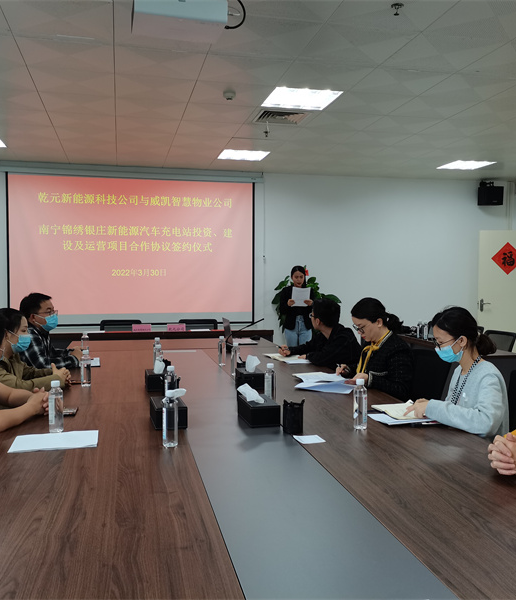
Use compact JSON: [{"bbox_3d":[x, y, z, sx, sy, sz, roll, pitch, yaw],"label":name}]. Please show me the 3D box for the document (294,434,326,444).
[{"bbox_3d":[0.202,0.535,2.312,0.094,0.004,0.107,0,3,-13],"label":"document"}]

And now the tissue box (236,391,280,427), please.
[{"bbox_3d":[-0.001,0.475,2.612,0.123,0.094,0.245,0,3,-13],"label":"tissue box"}]

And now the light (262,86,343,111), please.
[{"bbox_3d":[0.355,-1.667,4.941,0.580,0.070,0.580,0,3,-13],"label":"light"}]

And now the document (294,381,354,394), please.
[{"bbox_3d":[0.365,0.472,3.266,0.285,0.035,0.205,2,3,28],"label":"document"}]

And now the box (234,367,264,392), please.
[{"bbox_3d":[-0.048,0.429,3.332,0.118,0.084,0.240,0,2,-13],"label":"box"}]

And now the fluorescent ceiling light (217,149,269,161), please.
[{"bbox_3d":[-0.178,-1.790,7.368,0.580,0.050,0.580,0,3,-13],"label":"fluorescent ceiling light"}]

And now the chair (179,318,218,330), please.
[{"bbox_3d":[-0.664,0.695,7.014,0.580,0.900,0.600,0,3,-13],"label":"chair"}]

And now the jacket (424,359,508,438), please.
[{"bbox_3d":[0.870,0.516,2.570,0.420,0.540,0.480,0,2,-4],"label":"jacket"}]

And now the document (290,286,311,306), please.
[{"bbox_3d":[0.497,-0.029,6.900,0.210,0.290,0.015,0,37,-4],"label":"document"}]

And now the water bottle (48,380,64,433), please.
[{"bbox_3d":[-0.843,0.440,2.514,0.058,0.213,0.058,0,3,-13],"label":"water bottle"}]

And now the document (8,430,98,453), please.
[{"bbox_3d":[-0.763,0.531,2.274,0.303,0.008,0.225,0,3,-13],"label":"document"}]

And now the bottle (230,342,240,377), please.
[{"bbox_3d":[-0.141,0.370,3.767,0.055,0.207,0.055,0,3,-13],"label":"bottle"}]

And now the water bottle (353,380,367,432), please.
[{"bbox_3d":[0.441,0.444,2.573,0.058,0.213,0.058,0,3,-13],"label":"water bottle"}]

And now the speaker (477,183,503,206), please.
[{"bbox_3d":[3.499,-1.588,9.044,0.340,0.300,0.260,0,10,-7],"label":"speaker"}]

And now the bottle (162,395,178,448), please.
[{"bbox_3d":[-0.334,0.452,2.300,0.058,0.213,0.058,0,3,-13],"label":"bottle"}]

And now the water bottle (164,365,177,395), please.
[{"bbox_3d":[-0.392,0.397,2.693,0.053,0.198,0.053,0,2,-13],"label":"water bottle"}]

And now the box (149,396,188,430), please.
[{"bbox_3d":[-0.395,0.498,2.656,0.131,0.090,0.262,0,3,-13],"label":"box"}]

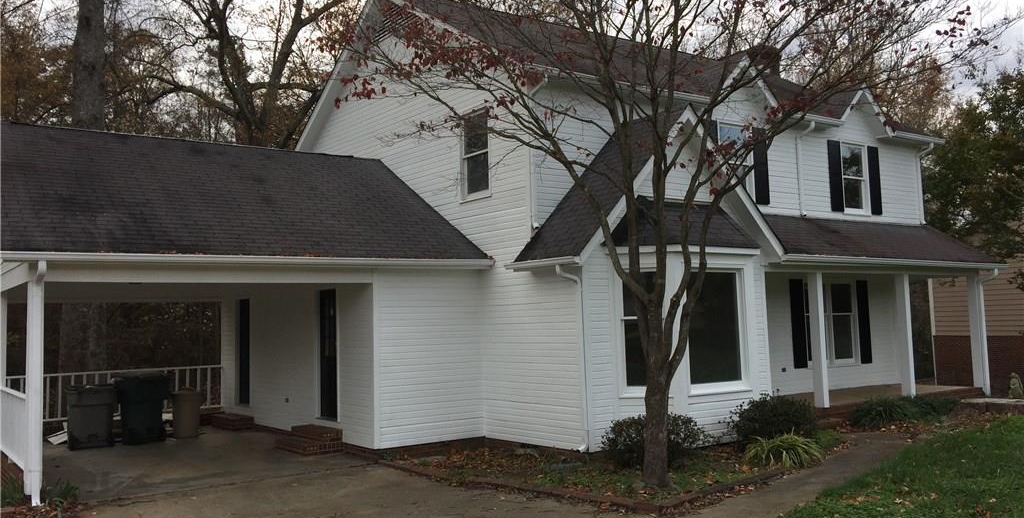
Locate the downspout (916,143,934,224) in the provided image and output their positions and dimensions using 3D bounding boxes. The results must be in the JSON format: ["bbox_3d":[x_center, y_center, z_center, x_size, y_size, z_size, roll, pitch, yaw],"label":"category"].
[{"bbox_3d":[8.648,-1.563,17.841,0.099,1.650,0.352,1,-6,-33],"label":"downspout"}]

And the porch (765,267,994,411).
[{"bbox_3d":[6.102,1.421,15.660,6.176,2.298,2.059,1,-6,-33],"label":"porch"}]

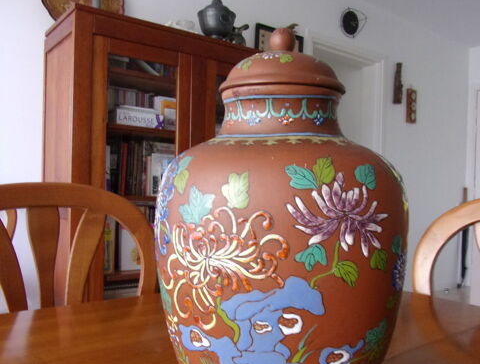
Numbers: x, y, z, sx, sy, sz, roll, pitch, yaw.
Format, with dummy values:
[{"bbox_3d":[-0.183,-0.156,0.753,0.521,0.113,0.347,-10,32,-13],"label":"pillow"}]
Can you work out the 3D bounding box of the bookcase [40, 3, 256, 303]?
[{"bbox_3d":[-0.332,0.159,2.241,1.132,1.693,0.474,1,0,-37],"label":"bookcase"}]

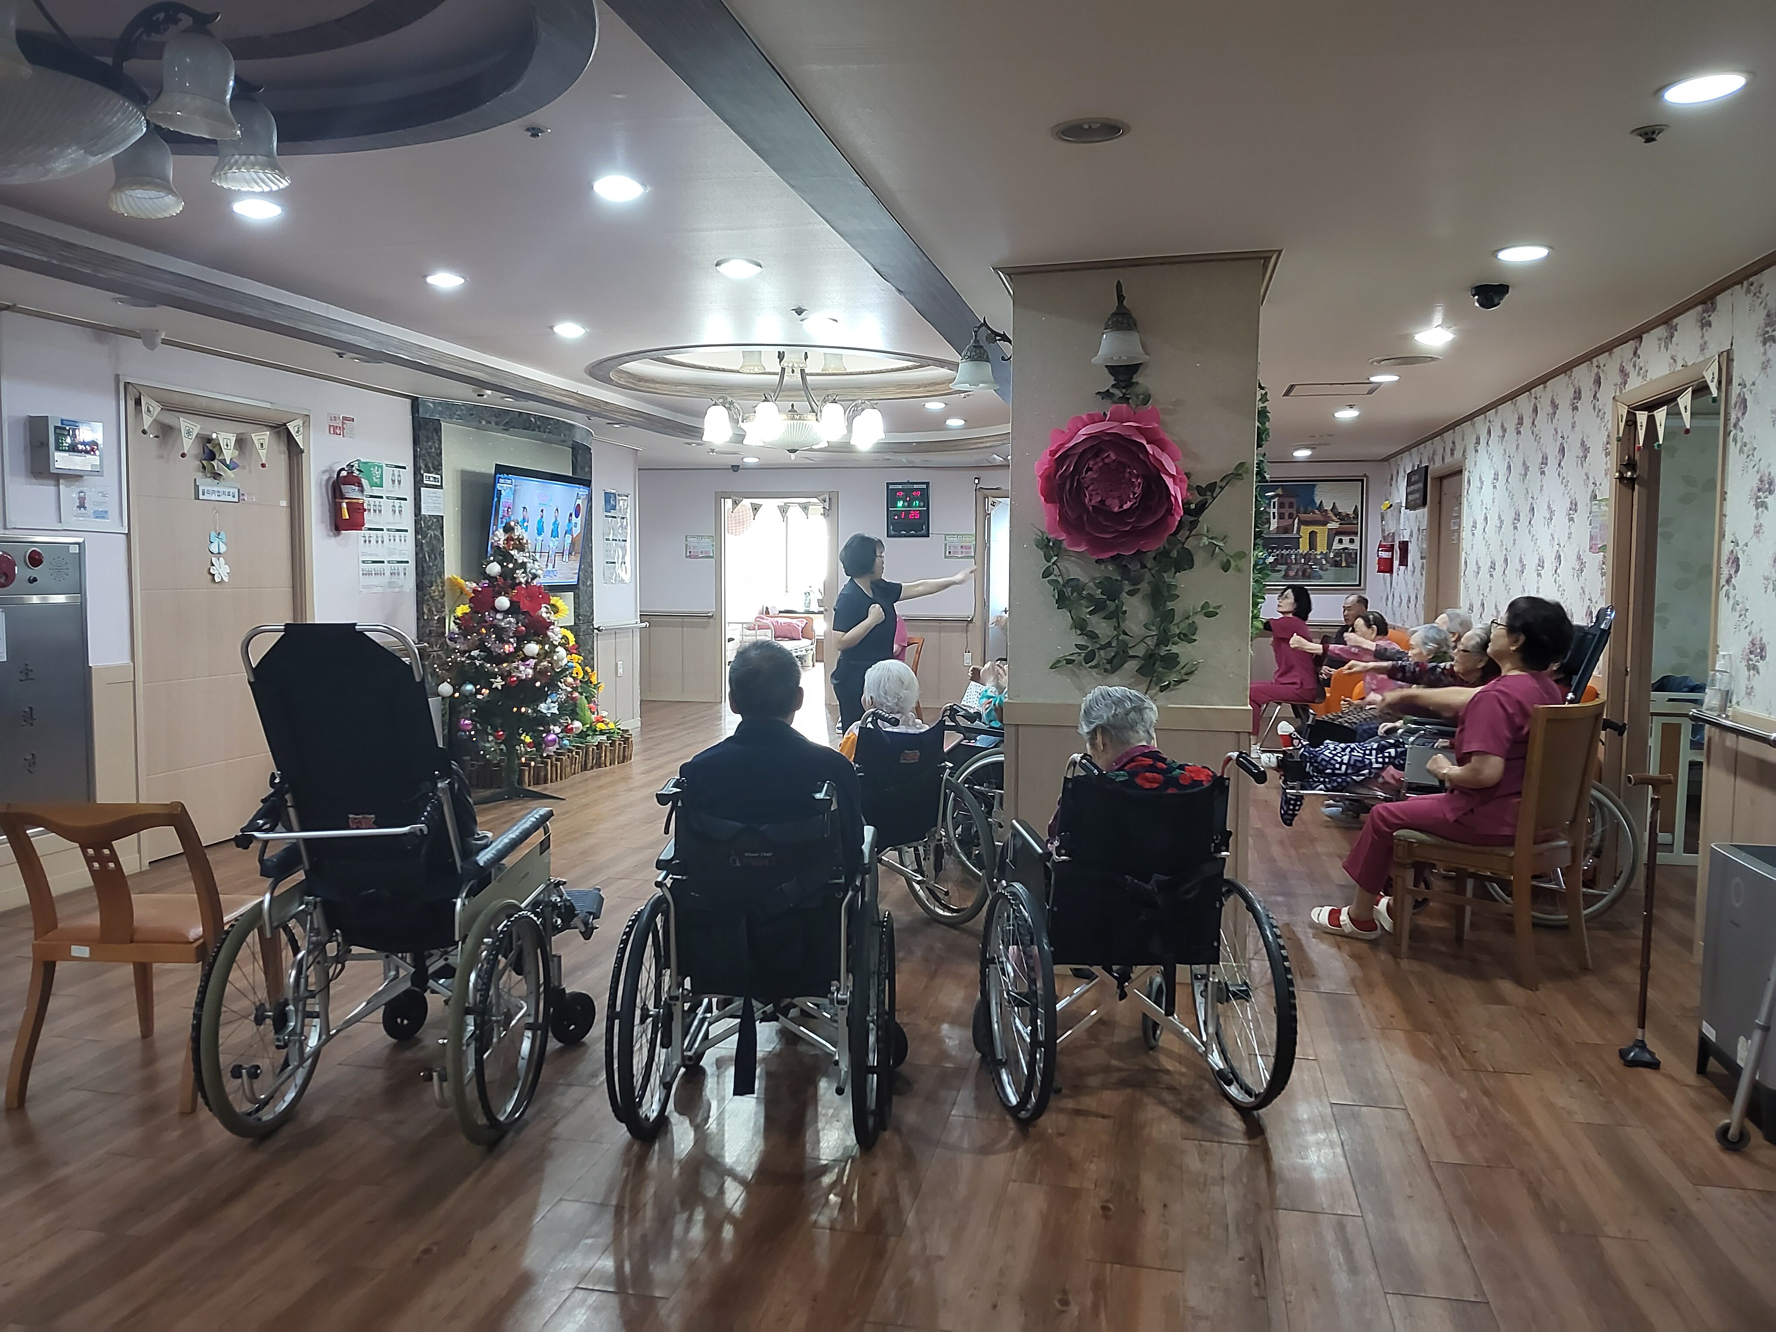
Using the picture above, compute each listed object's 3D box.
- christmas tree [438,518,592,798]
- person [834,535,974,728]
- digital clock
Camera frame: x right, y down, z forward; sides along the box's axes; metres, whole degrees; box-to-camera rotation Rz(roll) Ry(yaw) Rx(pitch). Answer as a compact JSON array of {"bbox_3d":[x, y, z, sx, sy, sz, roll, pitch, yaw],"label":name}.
[{"bbox_3d":[-2.227,-0.042,7.903,0.880,1.570,0.880,1,4,12],"label":"christmas tree"},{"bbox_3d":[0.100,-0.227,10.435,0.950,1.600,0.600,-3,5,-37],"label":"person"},{"bbox_3d":[0.199,-1.532,13.080,0.436,0.544,0.050,1,4,13],"label":"digital clock"}]

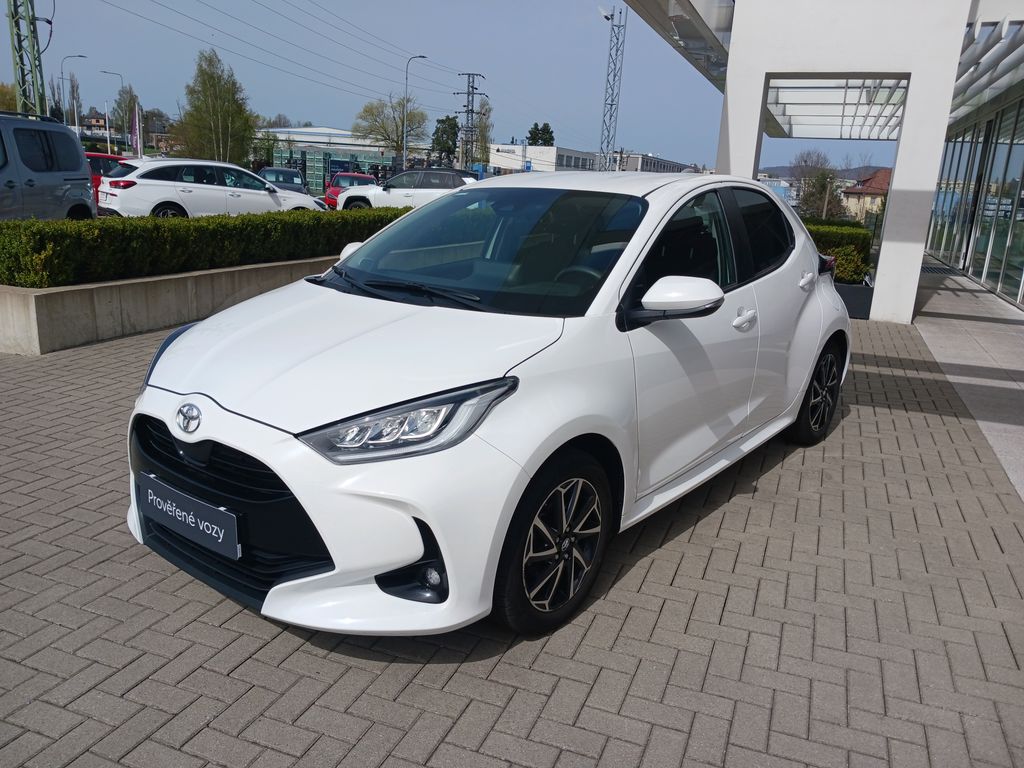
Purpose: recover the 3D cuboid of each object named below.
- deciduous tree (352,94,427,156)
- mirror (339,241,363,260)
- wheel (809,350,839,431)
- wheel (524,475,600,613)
[{"bbox_3d":[-9.620,-18.585,62.959,5.750,8.020,5.750,1,14,-9],"label":"deciduous tree"},{"bbox_3d":[-0.721,-0.593,3.776,0.240,0.150,0.160,14,18,36],"label":"mirror"},{"bbox_3d":[1.694,0.040,4.507,0.150,0.430,0.430,12,18,36],"label":"wheel"},{"bbox_3d":[0.115,0.492,2.543,0.150,0.430,0.430,12,18,36],"label":"wheel"}]

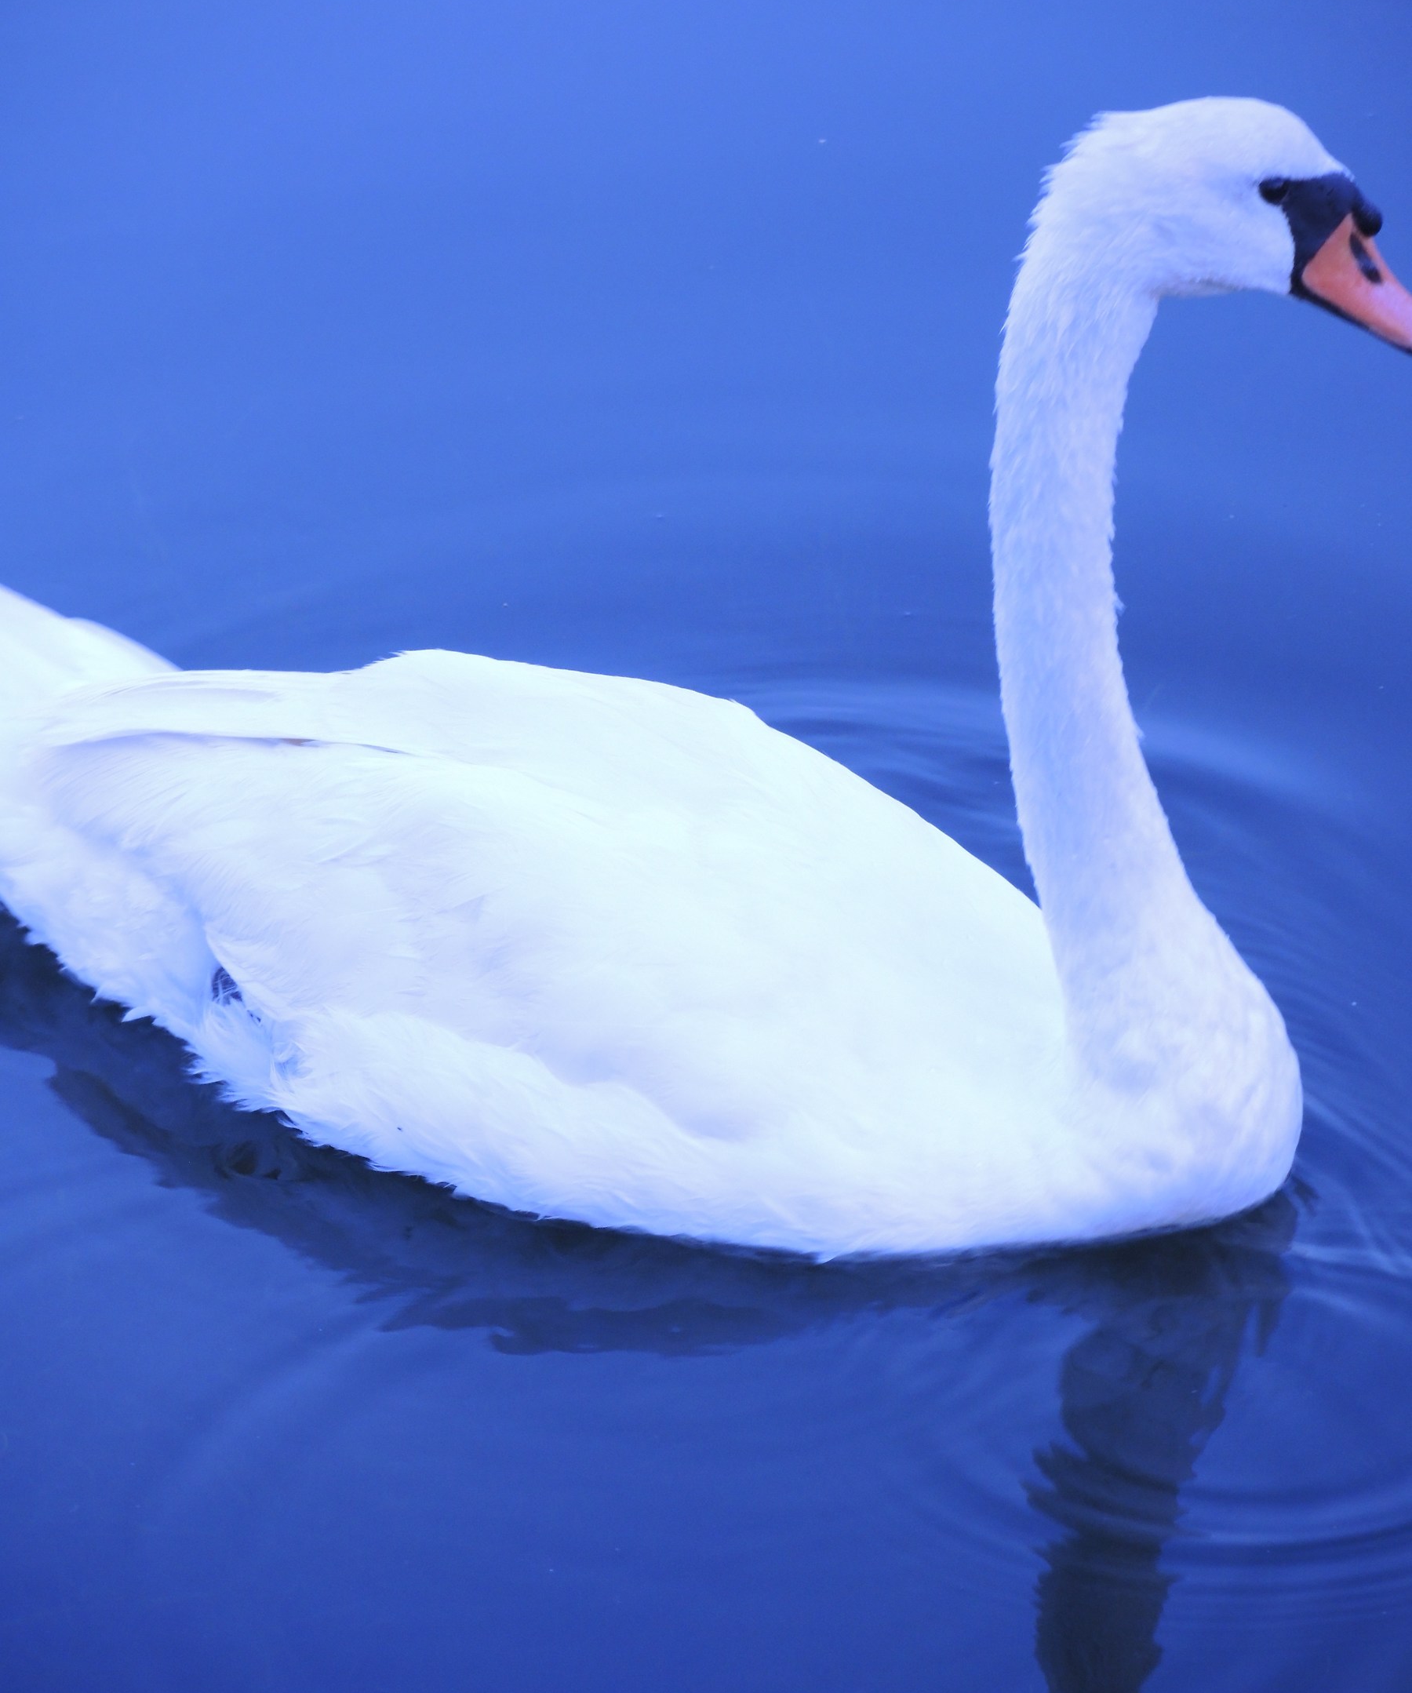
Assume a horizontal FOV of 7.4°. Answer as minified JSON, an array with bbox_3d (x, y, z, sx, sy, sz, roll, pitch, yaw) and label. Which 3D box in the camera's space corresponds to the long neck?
[{"bbox_3d":[0.171,-0.077,4.600,0.100,0.370,0.080,10,28,20],"label":"long neck"}]

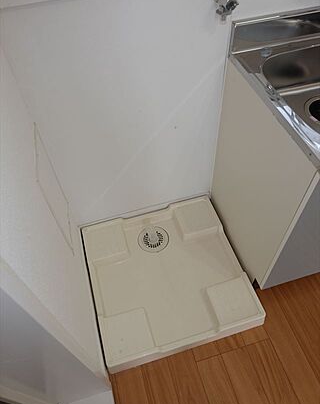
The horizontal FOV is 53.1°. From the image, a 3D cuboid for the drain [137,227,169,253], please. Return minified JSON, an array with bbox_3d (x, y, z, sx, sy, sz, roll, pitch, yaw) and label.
[{"bbox_3d":[-0.029,0.179,1.512,0.145,0.015,0.145,-2,52,2],"label":"drain"}]

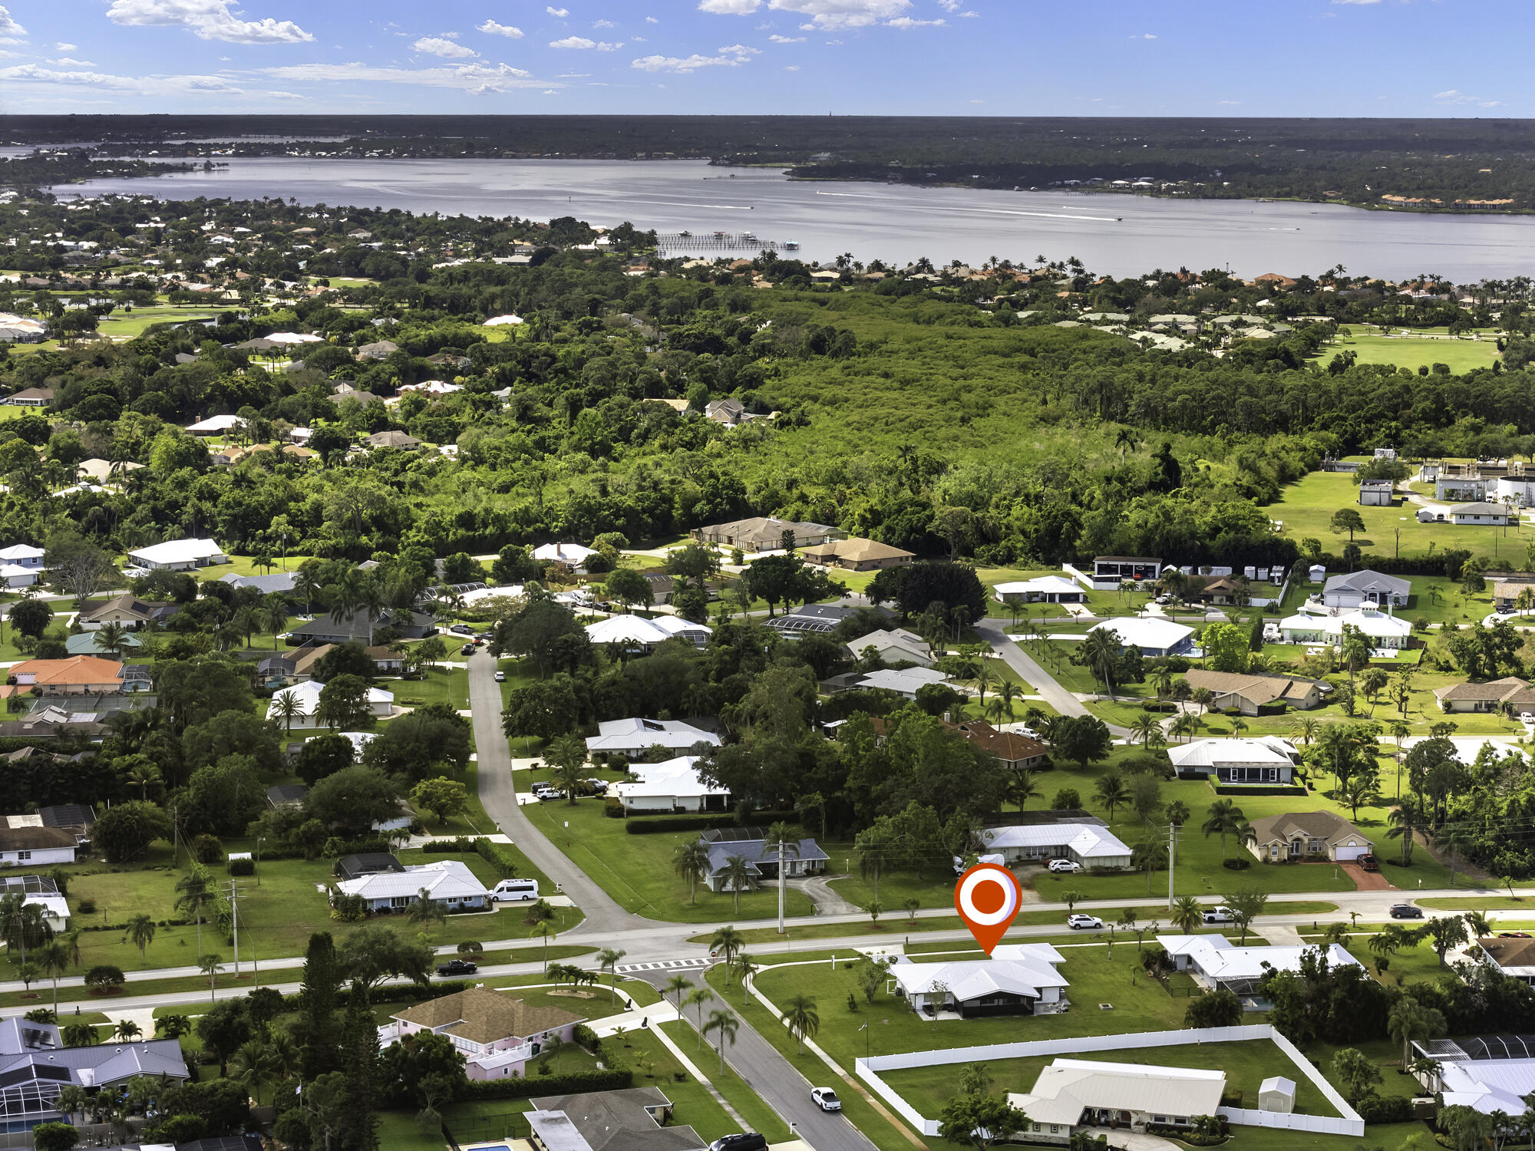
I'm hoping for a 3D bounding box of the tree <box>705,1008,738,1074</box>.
[{"bbox_3d":[-5.400,55.100,365.990,4.100,8.100,4.100,0,9,0],"label":"tree"}]

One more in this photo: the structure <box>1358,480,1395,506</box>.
[{"bbox_3d":[175.185,-23.669,894.121,9.500,5.300,12.600,1,9,6],"label":"structure"}]

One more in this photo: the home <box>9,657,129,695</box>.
[{"bbox_3d":[-139.298,18.939,617.408,24.367,6.100,21.626,-1,9,-4],"label":"home"}]

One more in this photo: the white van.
[{"bbox_3d":[-36.430,45.200,447.490,6.950,2.800,2.100,-2,9,-11],"label":"white van"}]

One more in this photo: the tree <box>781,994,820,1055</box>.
[{"bbox_3d":[4.234,54.965,379.269,4.800,7.555,4.800,0,9,0],"label":"tree"}]

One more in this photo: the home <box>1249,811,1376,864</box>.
[{"bbox_3d":[82.362,39.582,478.054,18.200,5.600,17.700,-1,9,-4],"label":"home"}]

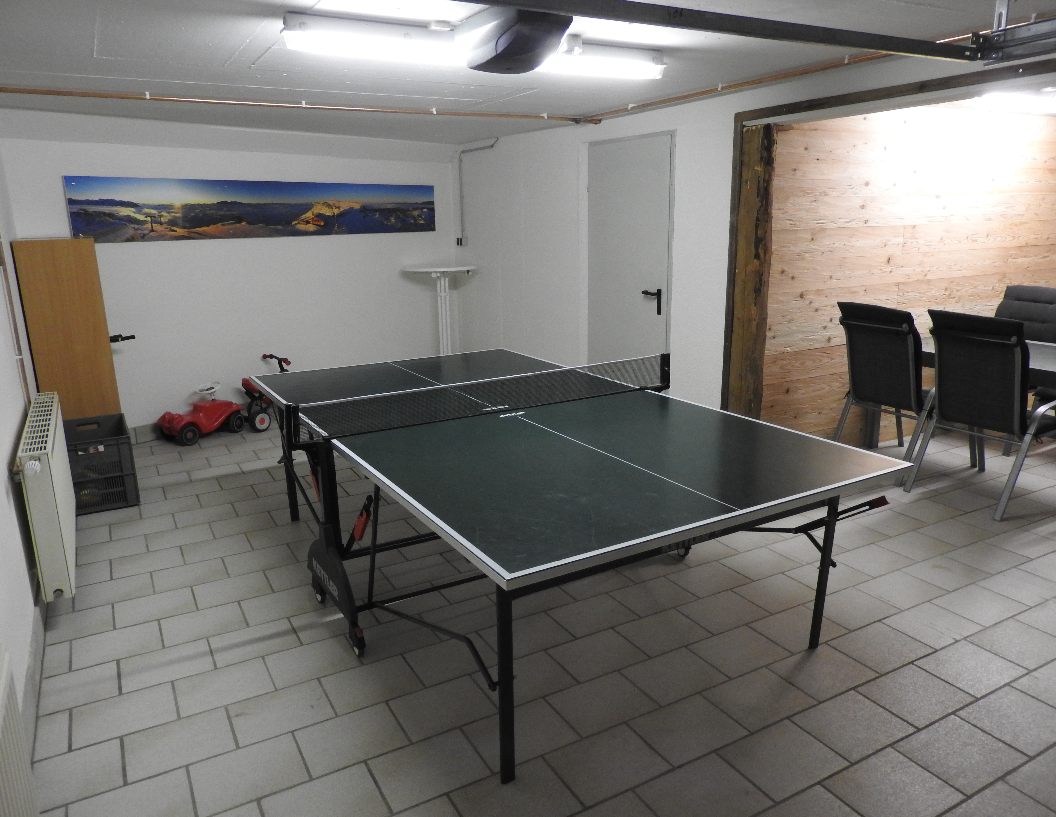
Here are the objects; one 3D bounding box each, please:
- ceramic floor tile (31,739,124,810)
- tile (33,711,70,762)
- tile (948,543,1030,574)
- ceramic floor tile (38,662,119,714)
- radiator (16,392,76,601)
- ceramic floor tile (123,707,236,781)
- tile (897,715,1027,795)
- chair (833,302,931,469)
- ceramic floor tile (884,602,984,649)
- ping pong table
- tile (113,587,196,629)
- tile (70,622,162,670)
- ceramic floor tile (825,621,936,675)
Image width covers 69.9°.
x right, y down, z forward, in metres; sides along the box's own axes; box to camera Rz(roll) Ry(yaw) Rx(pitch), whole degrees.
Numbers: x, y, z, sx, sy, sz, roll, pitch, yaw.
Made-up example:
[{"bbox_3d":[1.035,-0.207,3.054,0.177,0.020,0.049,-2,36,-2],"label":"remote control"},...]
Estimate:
[{"bbox_3d":[-1.303,1.065,2.187,0.230,0.010,0.236,-8,16,-28],"label":"ceramic floor tile"},{"bbox_3d":[-1.483,1.024,2.362,0.087,0.010,0.225,-8,16,-28],"label":"tile"},{"bbox_3d":[2.135,0.697,3.513,0.298,0.010,0.225,-8,16,-28],"label":"tile"},{"bbox_3d":[-1.542,0.964,2.600,0.231,0.010,0.236,-8,16,-28],"label":"ceramic floor tile"},{"bbox_3d":[-2.143,0.335,3.410,0.095,0.594,1.217,-8,16,-28],"label":"radiator"},{"bbox_3d":[-1.066,1.030,2.316,0.299,0.010,0.236,-8,16,-28],"label":"ceramic floor tile"},{"bbox_3d":[1.281,1.025,2.241,0.299,0.010,0.236,-8,16,-28],"label":"tile"},{"bbox_3d":[2.351,-0.138,4.672,0.790,1.025,0.570,-7,16,-25],"label":"chair"},{"bbox_3d":[1.577,0.847,2.943,0.299,0.010,0.236,-8,16,-28],"label":"ceramic floor tile"},{"bbox_3d":[-0.100,0.301,3.292,1.820,0.912,2.740,-9,16,-30],"label":"ping pong table"},{"bbox_3d":[-1.547,0.830,3.140,0.299,0.010,0.236,-8,16,-28],"label":"tile"},{"bbox_3d":[-1.549,0.895,2.852,0.297,0.012,0.234,-8,16,-28],"label":"tile"},{"bbox_3d":[1.302,0.886,2.794,0.298,0.010,0.225,-8,16,-28],"label":"ceramic floor tile"}]

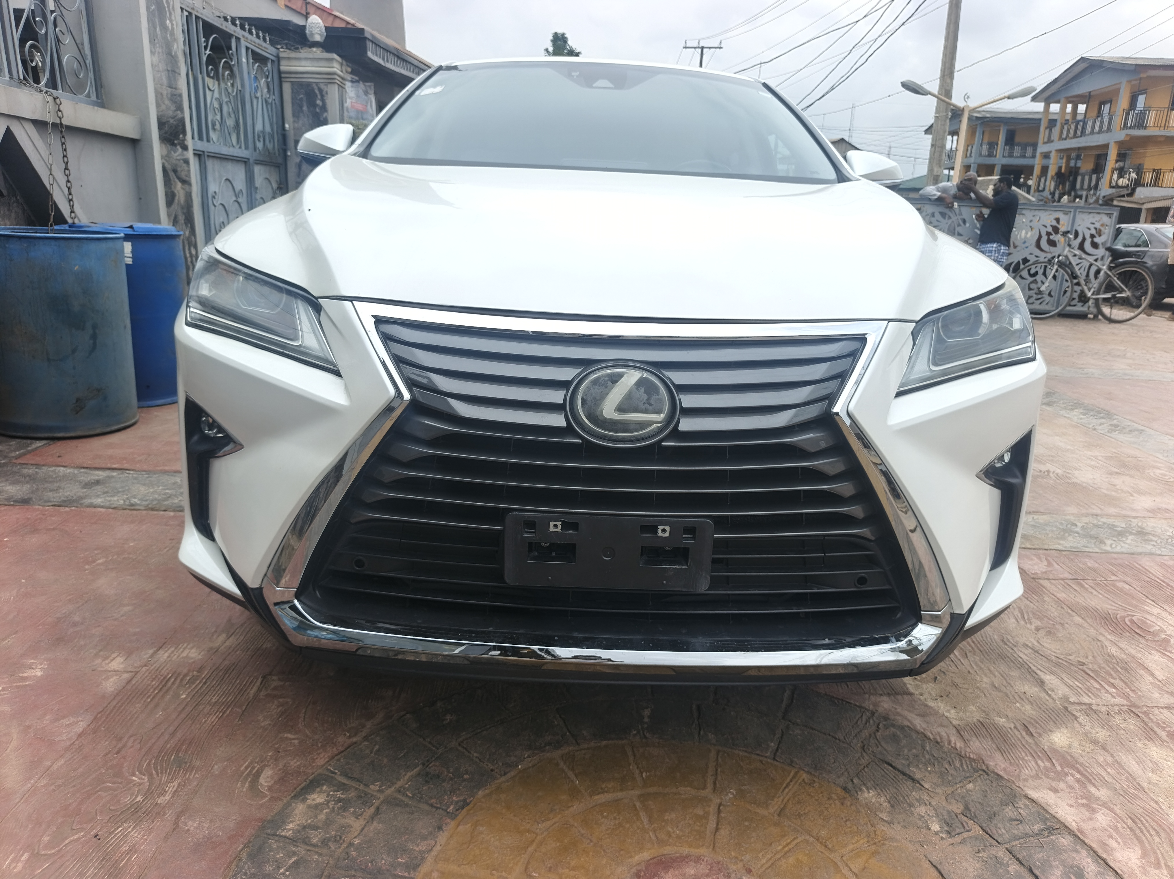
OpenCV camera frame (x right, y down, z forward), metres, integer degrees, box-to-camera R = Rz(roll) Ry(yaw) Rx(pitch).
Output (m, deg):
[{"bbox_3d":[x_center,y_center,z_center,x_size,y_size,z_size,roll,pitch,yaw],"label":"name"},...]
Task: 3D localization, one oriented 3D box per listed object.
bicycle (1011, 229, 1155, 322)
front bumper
[{"bbox_3d":[6.207,-2.031,9.751,1.760,1.060,0.520,4,16,4],"label":"bicycle"},{"bbox_3d":[0.042,0.087,1.445,1.820,0.720,0.540,2,16,-1],"label":"front bumper"}]

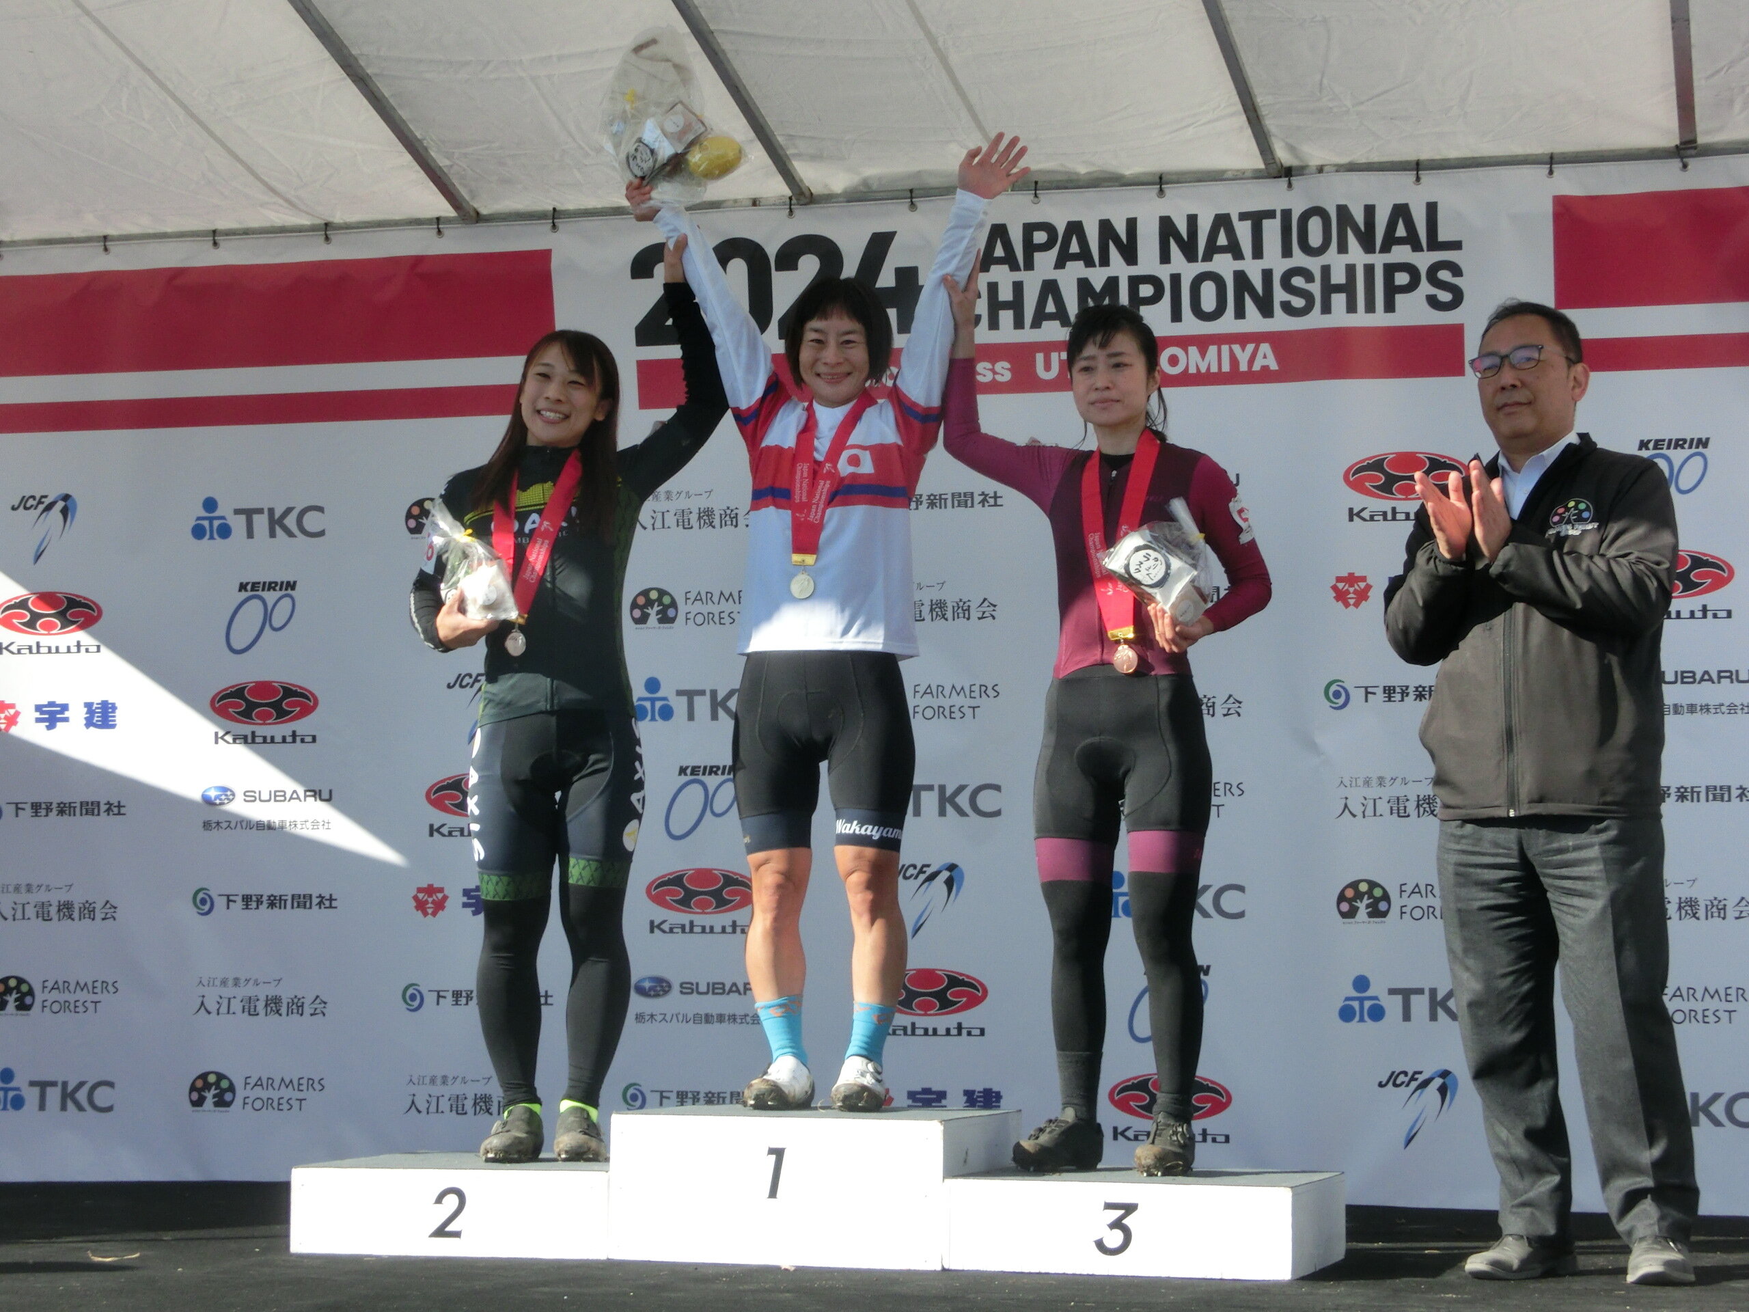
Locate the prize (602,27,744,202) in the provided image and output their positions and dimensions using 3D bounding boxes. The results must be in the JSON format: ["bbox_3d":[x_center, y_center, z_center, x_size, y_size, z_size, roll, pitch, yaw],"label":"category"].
[{"bbox_3d":[-0.383,-1.029,6.535,0.265,0.325,0.200,0,-6,8],"label":"prize"}]

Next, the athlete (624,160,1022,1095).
[{"bbox_3d":[-0.088,-0.077,6.461,0.745,1.850,0.380,0,-6,8],"label":"athlete"}]

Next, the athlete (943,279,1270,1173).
[{"bbox_3d":[0.423,0.114,6.269,0.588,1.639,0.420,-1,-6,11],"label":"athlete"}]

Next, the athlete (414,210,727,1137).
[{"bbox_3d":[-0.587,0.069,6.577,0.592,1.779,0.420,0,-6,2],"label":"athlete"}]

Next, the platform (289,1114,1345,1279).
[{"bbox_3d":[-0.097,0.955,6.220,1.815,0.254,0.570,-1,-6,16],"label":"platform"}]

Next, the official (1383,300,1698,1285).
[{"bbox_3d":[1.141,0.214,5.886,0.520,1.675,0.470,-3,-7,28],"label":"official"}]

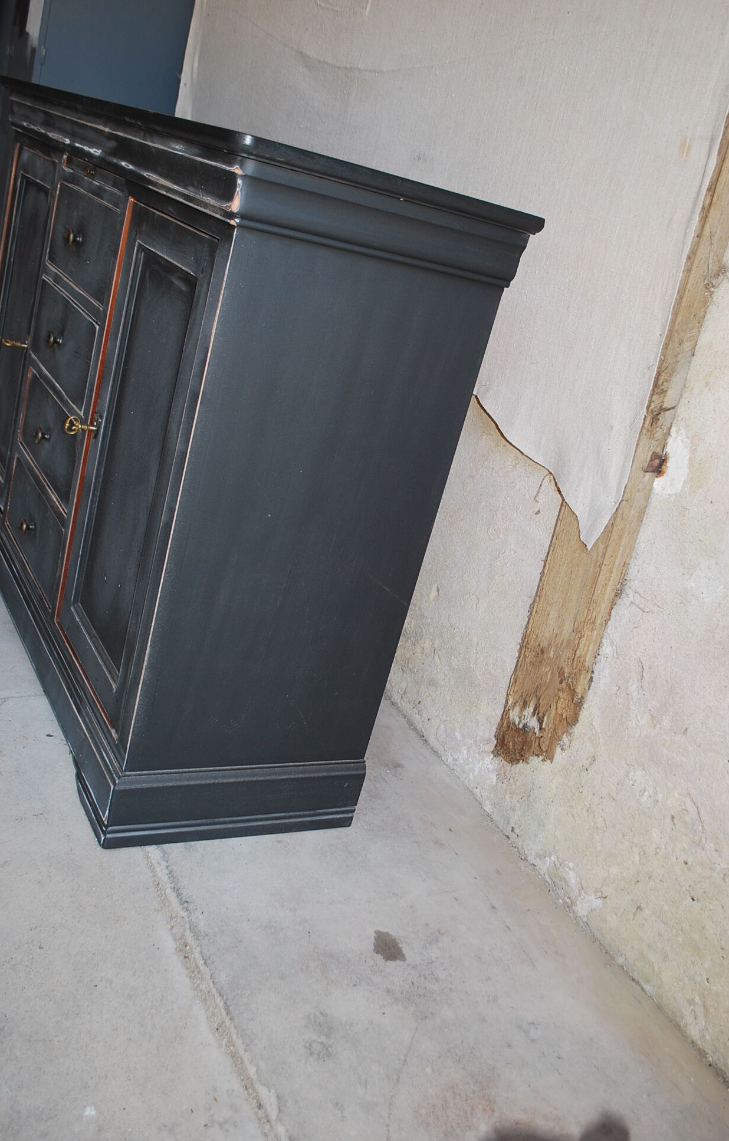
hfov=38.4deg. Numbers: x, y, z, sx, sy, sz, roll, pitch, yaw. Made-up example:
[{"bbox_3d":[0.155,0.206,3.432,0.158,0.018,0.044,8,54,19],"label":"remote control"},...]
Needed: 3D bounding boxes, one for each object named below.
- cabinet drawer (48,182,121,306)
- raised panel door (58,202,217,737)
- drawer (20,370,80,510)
[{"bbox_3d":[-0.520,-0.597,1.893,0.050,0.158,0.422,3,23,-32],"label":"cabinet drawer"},{"bbox_3d":[-0.366,-0.164,1.630,0.032,0.752,0.402,3,23,-32],"label":"raised panel door"},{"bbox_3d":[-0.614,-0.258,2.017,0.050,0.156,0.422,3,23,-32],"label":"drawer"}]

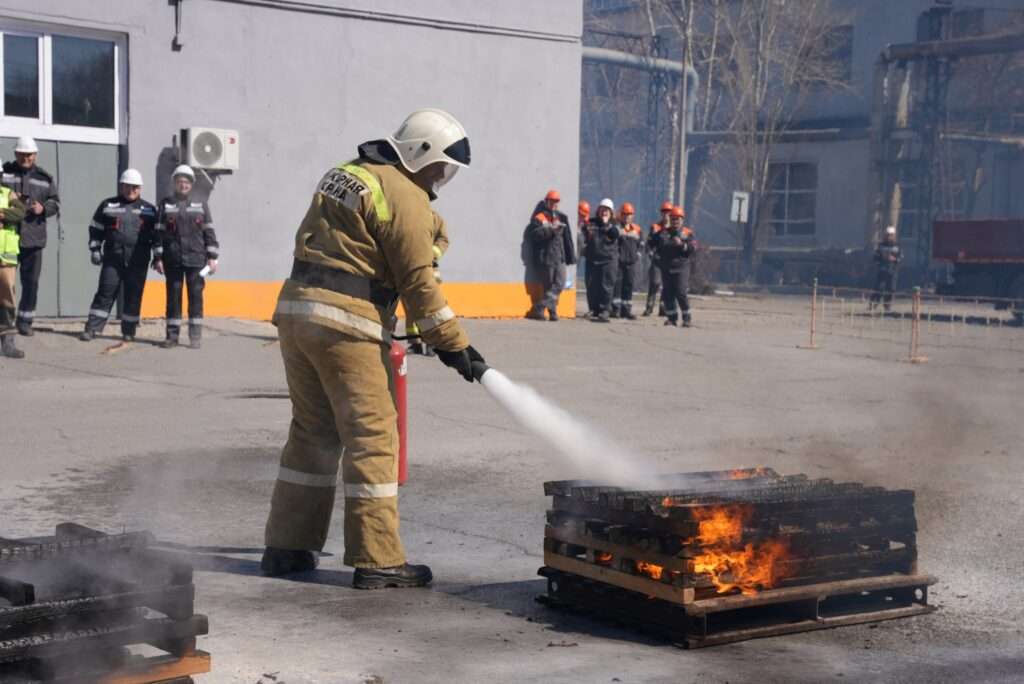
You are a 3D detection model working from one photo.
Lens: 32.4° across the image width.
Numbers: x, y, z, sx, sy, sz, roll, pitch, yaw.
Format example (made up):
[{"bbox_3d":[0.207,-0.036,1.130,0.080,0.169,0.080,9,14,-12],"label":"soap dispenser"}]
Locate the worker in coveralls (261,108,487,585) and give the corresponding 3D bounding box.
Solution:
[{"bbox_3d":[-0.523,0.009,6.670,0.800,1.770,0.600,0,4,-23],"label":"worker in coveralls"}]

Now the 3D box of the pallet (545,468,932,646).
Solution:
[{"bbox_3d":[0.834,0.740,6.382,1.170,0.430,0.810,-2,5,-35],"label":"pallet"}]

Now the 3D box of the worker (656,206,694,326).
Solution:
[{"bbox_3d":[2.270,-1.062,24.500,0.540,1.670,0.400,2,4,7],"label":"worker"}]

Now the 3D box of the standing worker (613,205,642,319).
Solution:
[{"bbox_3d":[1.642,-1.161,25.300,0.540,1.690,0.380,1,4,3],"label":"standing worker"}]

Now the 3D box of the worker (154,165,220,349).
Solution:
[{"bbox_3d":[-3.247,-0.858,17.600,0.640,1.820,0.360,0,4,-12],"label":"worker"}]

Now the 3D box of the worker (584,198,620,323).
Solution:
[{"bbox_3d":[1.257,-1.125,24.500,0.520,1.700,0.400,2,4,6],"label":"worker"}]

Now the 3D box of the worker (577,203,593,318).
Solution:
[{"bbox_3d":[1.092,-1.209,25.700,0.500,1.690,0.380,1,4,3],"label":"worker"}]

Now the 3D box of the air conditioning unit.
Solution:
[{"bbox_3d":[-3.582,-2.303,21.000,0.700,0.480,0.250,-2,5,-41],"label":"air conditioning unit"}]

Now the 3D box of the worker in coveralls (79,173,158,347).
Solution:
[{"bbox_3d":[-4.002,-0.888,17.900,0.750,1.750,0.400,0,4,-14],"label":"worker in coveralls"}]

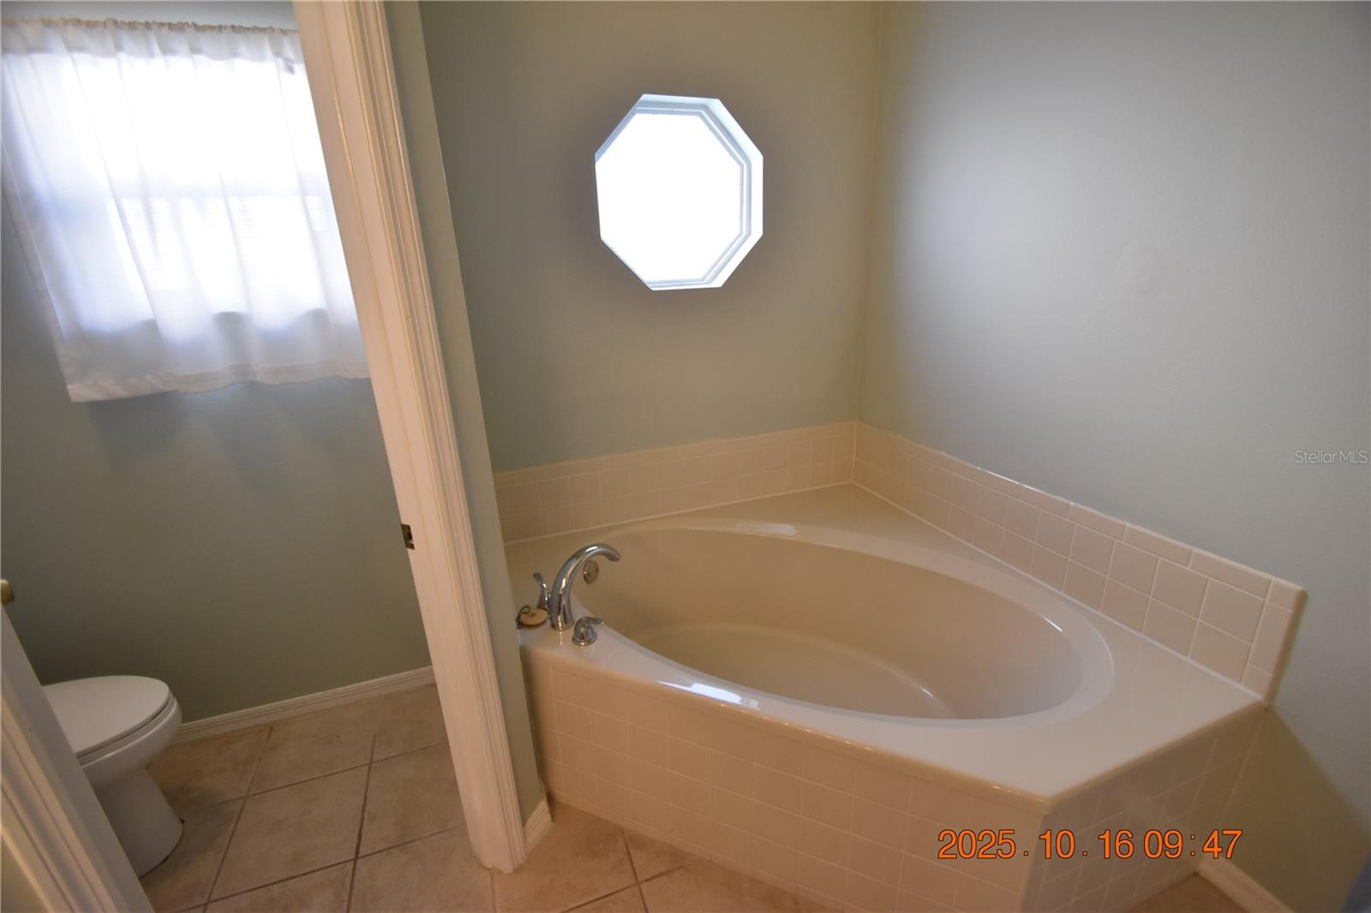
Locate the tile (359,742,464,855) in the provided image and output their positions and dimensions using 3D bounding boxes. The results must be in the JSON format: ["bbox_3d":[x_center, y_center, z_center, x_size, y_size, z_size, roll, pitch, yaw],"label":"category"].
[{"bbox_3d":[-0.775,1.002,1.708,0.332,0.012,0.332,-8,20,-17],"label":"tile"}]

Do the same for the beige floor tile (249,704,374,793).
[{"bbox_3d":[-1.216,0.953,1.902,0.332,0.012,0.330,-8,20,-17],"label":"beige floor tile"}]

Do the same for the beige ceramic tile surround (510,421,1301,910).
[{"bbox_3d":[0.296,0.544,1.657,1.457,0.810,1.426,-9,20,-19],"label":"beige ceramic tile surround"}]

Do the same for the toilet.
[{"bbox_3d":[-1.701,0.726,1.450,0.720,0.740,0.440,-8,19,-16],"label":"toilet"}]

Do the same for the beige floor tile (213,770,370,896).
[{"bbox_3d":[-1.091,1.046,1.612,0.332,0.012,0.332,-8,20,-17],"label":"beige floor tile"}]

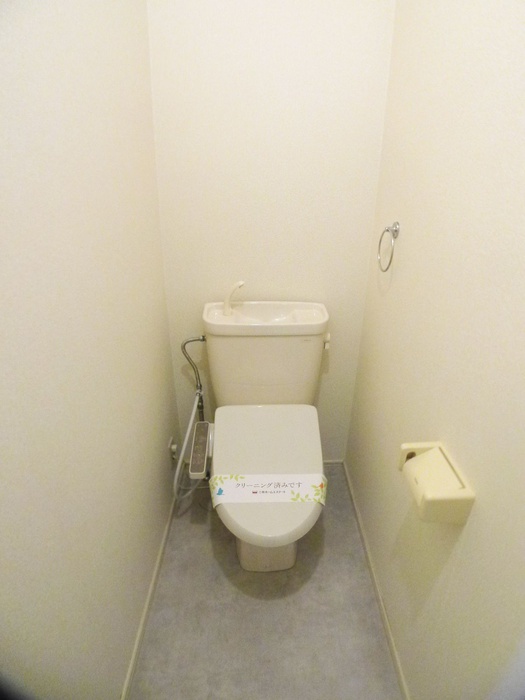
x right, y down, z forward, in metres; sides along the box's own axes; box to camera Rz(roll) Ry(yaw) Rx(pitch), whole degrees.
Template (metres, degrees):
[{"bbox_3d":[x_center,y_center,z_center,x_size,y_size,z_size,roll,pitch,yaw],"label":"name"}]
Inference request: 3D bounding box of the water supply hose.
[{"bbox_3d":[-0.290,0.290,1.488,0.143,0.663,0.245,0,25,0],"label":"water supply hose"}]

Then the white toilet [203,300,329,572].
[{"bbox_3d":[0.008,0.355,1.277,0.454,0.852,0.801,0,25,0],"label":"white toilet"}]

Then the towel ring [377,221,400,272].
[{"bbox_3d":[0.397,-0.322,1.140,0.043,0.155,0.143,0,25,0],"label":"towel ring"}]

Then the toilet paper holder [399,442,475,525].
[{"bbox_3d":[0.359,0.283,0.780,0.106,0.085,0.168,0,25,0],"label":"toilet paper holder"}]

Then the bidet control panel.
[{"bbox_3d":[-0.222,0.352,1.288,0.057,0.041,0.275,-2,25,-5],"label":"bidet control panel"}]

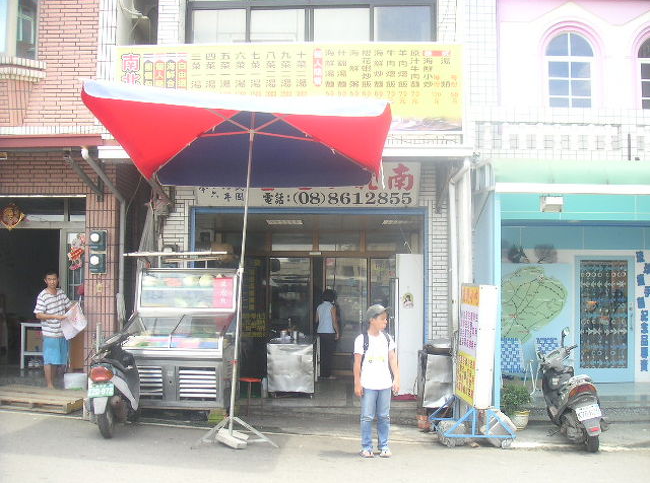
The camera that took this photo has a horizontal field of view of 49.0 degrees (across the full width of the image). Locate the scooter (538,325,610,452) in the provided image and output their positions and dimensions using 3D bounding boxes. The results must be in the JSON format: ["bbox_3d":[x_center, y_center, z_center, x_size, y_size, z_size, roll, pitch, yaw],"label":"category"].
[{"bbox_3d":[2.810,1.690,8.300,0.680,1.200,1.750,0,-2,2],"label":"scooter"}]

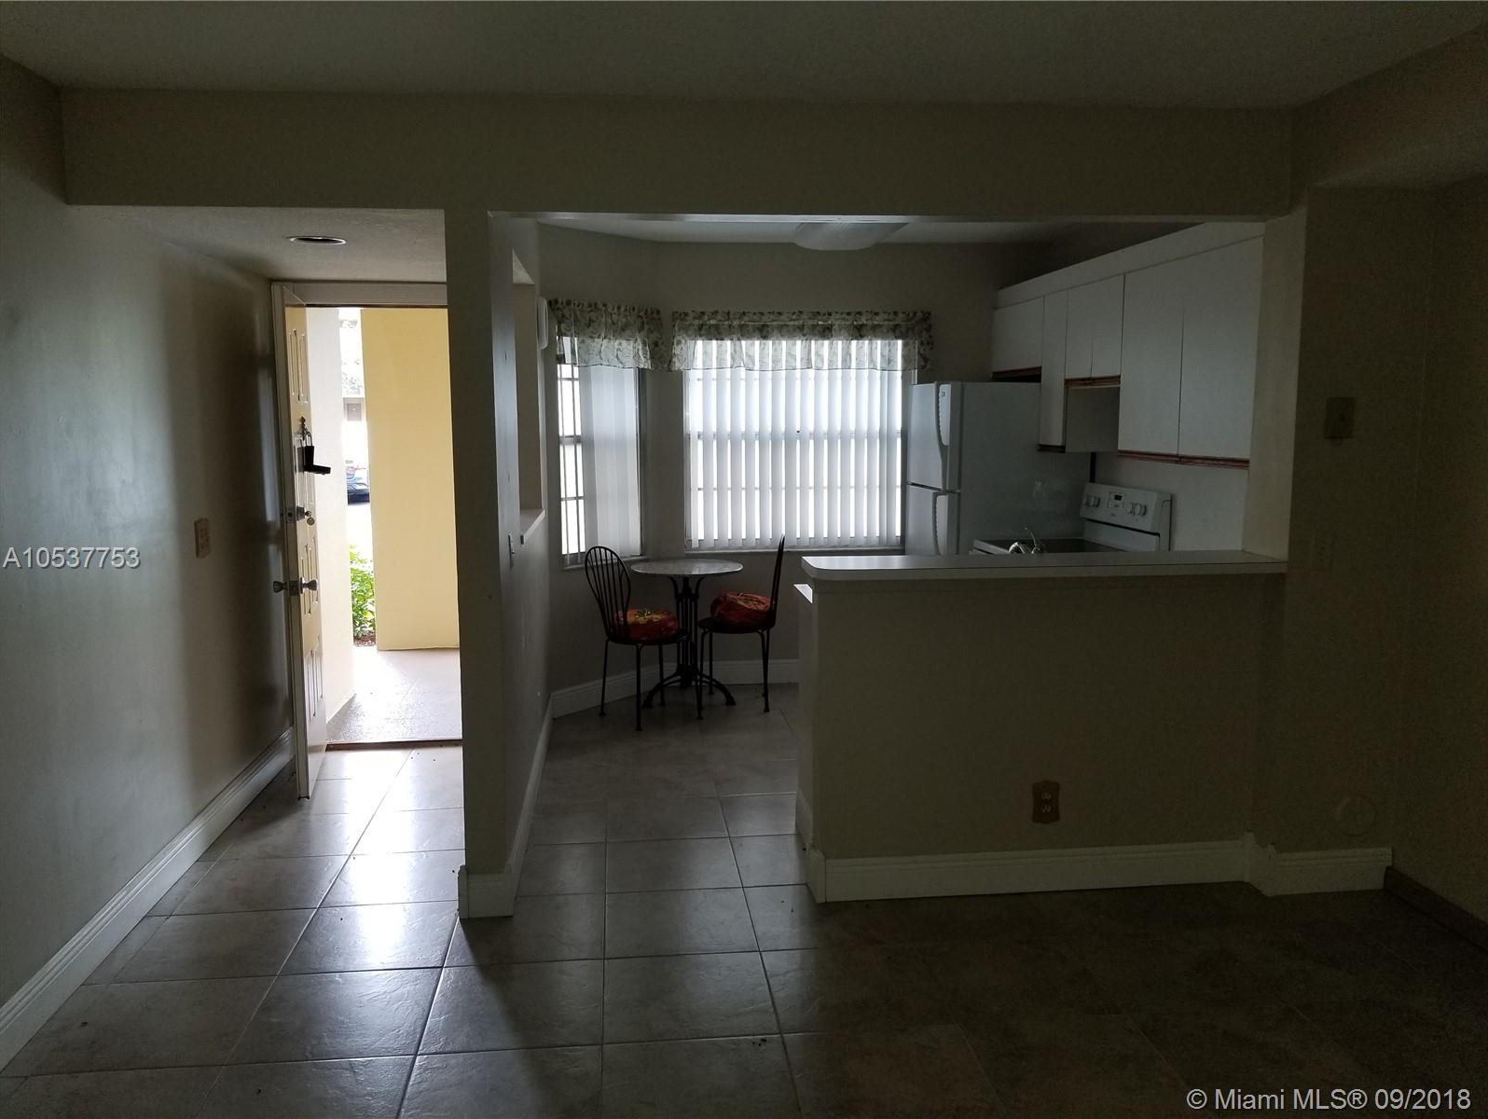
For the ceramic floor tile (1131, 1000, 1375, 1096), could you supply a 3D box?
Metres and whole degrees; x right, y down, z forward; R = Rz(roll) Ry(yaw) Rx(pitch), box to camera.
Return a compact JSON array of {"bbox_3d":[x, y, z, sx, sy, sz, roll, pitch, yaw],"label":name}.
[{"bbox_3d":[1.239,1.225,2.756,0.450,0.012,0.439,-1,8,-6],"label":"ceramic floor tile"}]

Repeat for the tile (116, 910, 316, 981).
[{"bbox_3d":[-1.549,1.143,3.322,0.450,0.010,0.450,-1,7,-7],"label":"tile"}]

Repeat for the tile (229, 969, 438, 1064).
[{"bbox_3d":[-1.046,1.194,2.936,0.450,0.012,0.439,-1,8,-6],"label":"tile"}]

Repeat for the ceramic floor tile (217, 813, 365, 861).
[{"bbox_3d":[-1.651,1.034,4.200,0.450,0.010,0.450,-1,7,-7],"label":"ceramic floor tile"}]

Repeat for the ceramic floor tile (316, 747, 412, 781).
[{"bbox_3d":[-1.755,0.926,5.030,0.432,0.010,0.437,-1,7,-6],"label":"ceramic floor tile"}]

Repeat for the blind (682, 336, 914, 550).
[{"bbox_3d":[0.328,-0.666,6.441,1.348,1.256,0.080,-1,7,-6],"label":"blind"}]

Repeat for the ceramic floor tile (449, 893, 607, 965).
[{"bbox_3d":[-0.641,1.116,3.375,0.441,0.009,0.438,-1,7,-7],"label":"ceramic floor tile"}]

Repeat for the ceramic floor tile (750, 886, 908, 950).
[{"bbox_3d":[0.243,1.104,3.476,0.441,0.009,0.438,-1,7,-7],"label":"ceramic floor tile"}]

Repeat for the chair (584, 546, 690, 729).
[{"bbox_3d":[-0.513,0.375,5.806,0.485,0.908,0.410,-5,9,-37],"label":"chair"}]

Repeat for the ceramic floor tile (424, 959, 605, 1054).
[{"bbox_3d":[-0.600,1.187,2.987,0.450,0.010,0.450,-1,7,-7],"label":"ceramic floor tile"}]

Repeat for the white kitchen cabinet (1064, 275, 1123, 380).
[{"bbox_3d":[1.750,-1.036,5.135,0.316,0.452,0.605,-1,7,-7],"label":"white kitchen cabinet"}]

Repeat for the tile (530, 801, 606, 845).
[{"bbox_3d":[-0.667,1.016,4.311,0.276,0.010,0.448,-1,7,-6],"label":"tile"}]

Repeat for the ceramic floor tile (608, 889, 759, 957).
[{"bbox_3d":[-0.199,1.110,3.425,0.441,0.009,0.438,-1,7,-7],"label":"ceramic floor tile"}]

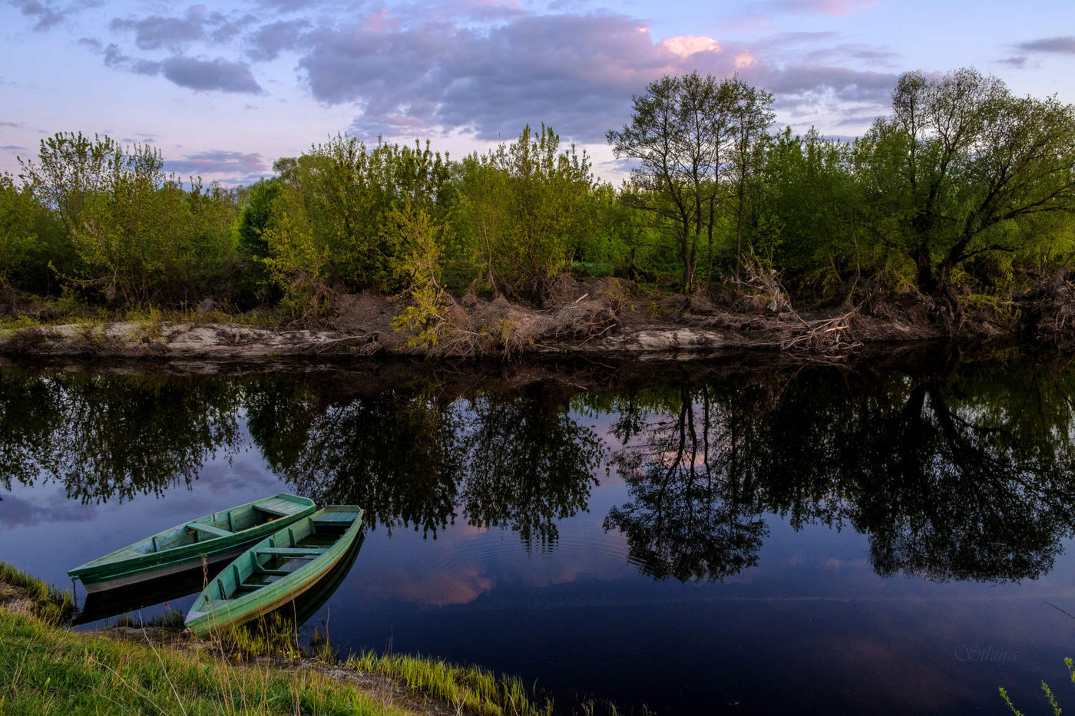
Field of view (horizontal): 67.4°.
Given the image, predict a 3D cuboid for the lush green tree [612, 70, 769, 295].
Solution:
[{"bbox_3d":[8.482,-9.746,44.866,8.956,11.883,7.800,1,7,10],"label":"lush green tree"}]

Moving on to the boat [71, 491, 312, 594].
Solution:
[{"bbox_3d":[-4.806,2.668,11.546,1.141,0.457,3.735,4,8,31],"label":"boat"}]

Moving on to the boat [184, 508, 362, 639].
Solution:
[{"bbox_3d":[-3.308,2.822,10.682,0.996,0.477,4.524,1,5,8],"label":"boat"}]

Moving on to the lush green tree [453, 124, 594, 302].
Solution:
[{"bbox_3d":[-0.728,-7.355,41.122,7.108,8.871,6.500,0,7,-1],"label":"lush green tree"}]

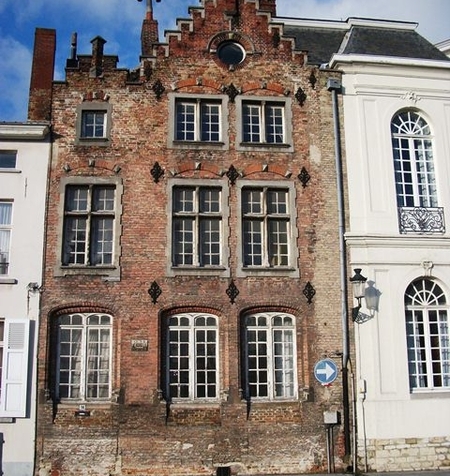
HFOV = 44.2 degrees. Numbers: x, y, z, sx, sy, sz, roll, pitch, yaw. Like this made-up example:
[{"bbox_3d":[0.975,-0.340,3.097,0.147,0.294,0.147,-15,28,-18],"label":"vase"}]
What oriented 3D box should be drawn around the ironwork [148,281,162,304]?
[{"bbox_3d":[-1.616,1.278,12.910,0.323,0.541,0.060,1,-11,-5],"label":"ironwork"}]

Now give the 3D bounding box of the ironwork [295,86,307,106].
[{"bbox_3d":[1.935,-3.596,14.173,0.312,0.546,0.060,1,-11,-5],"label":"ironwork"}]

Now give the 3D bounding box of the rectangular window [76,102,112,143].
[{"bbox_3d":[-3.199,-2.797,13.625,0.820,1.060,0.160,1,-11,-5],"label":"rectangular window"}]

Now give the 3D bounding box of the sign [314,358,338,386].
[{"bbox_3d":[2.339,3.085,12.809,0.568,0.577,0.040,1,-11,-5],"label":"sign"}]

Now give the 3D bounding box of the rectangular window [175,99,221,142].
[{"bbox_3d":[-0.704,-3.026,14.289,1.166,1.099,0.160,1,-10,-4],"label":"rectangular window"}]

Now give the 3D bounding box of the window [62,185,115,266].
[{"bbox_3d":[-3.216,-0.296,13.195,1.155,1.983,0.140,1,-11,-5],"label":"window"}]

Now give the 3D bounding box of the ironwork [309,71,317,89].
[{"bbox_3d":[2.289,-4.148,14.516,0.203,0.467,0.060,1,-10,-4],"label":"ironwork"}]

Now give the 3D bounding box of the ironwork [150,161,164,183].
[{"bbox_3d":[-1.684,-1.660,13.844,0.332,0.544,0.060,1,-10,-4],"label":"ironwork"}]

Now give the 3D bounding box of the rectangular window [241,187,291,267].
[{"bbox_3d":[1.033,-0.242,13.928,1.169,1.998,0.160,1,-10,-4],"label":"rectangular window"}]

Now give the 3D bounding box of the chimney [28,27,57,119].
[{"bbox_3d":[-4.745,-4.159,14.507,0.490,2.571,0.450,1,-11,-7],"label":"chimney"}]

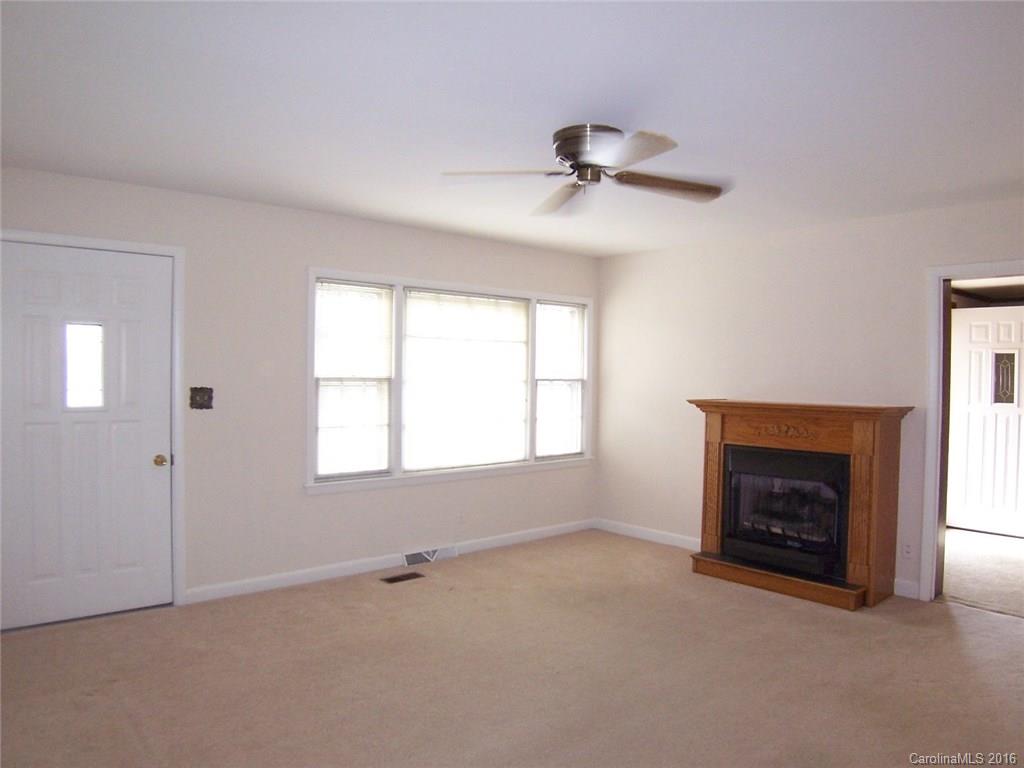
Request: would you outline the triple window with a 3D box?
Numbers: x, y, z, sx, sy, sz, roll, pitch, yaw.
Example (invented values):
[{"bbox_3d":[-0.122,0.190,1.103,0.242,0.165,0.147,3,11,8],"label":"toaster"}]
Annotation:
[{"bbox_3d":[-0.307,-0.052,5.230,2.620,1.390,0.100,0,1,-40],"label":"triple window"}]

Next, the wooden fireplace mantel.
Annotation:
[{"bbox_3d":[1.835,0.725,4.457,0.520,1.200,1.370,0,1,-40],"label":"wooden fireplace mantel"}]

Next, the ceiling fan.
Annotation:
[{"bbox_3d":[0.322,-0.954,2.921,1.270,0.260,1.270,1,1,-6],"label":"ceiling fan"}]

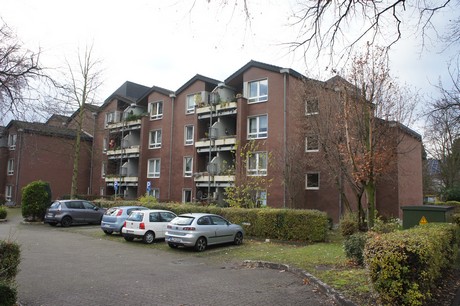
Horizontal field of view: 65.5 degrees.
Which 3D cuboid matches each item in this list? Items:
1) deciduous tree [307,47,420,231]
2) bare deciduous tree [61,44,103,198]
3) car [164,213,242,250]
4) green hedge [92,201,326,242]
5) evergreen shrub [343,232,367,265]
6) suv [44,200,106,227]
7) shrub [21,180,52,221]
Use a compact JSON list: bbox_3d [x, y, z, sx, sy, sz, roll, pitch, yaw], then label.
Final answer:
[{"bbox_3d":[8.772,-1.049,23.324,7.000,12.100,6.800,-3,-7,39],"label":"deciduous tree"},{"bbox_3d":[-12.911,-2.108,31.121,3.300,15.000,3.300,-3,-7,38],"label":"bare deciduous tree"},{"bbox_3d":[-0.942,3.344,15.821,1.700,1.440,3.950,-3,-7,38],"label":"car"},{"bbox_3d":[-3.028,3.969,22.317,18.000,1.420,1.250,-3,-7,37],"label":"green hedge"},{"bbox_3d":[4.258,3.204,12.056,0.950,1.000,0.950,-3,-7,38],"label":"evergreen shrub"},{"bbox_3d":[-10.461,4.063,24.805,1.840,1.640,4.340,-3,-7,38],"label":"suv"},{"bbox_3d":[-13.670,3.457,25.259,2.050,2.750,2.050,-3,-7,38],"label":"shrub"}]

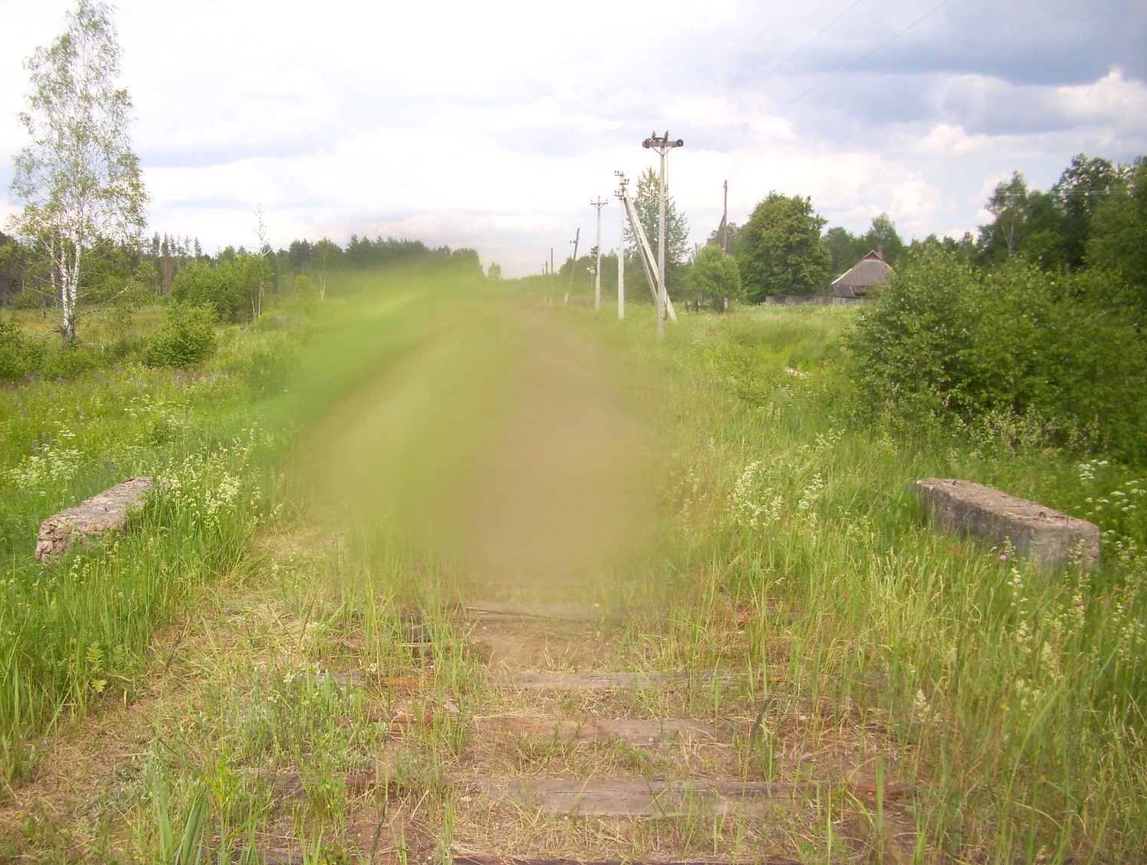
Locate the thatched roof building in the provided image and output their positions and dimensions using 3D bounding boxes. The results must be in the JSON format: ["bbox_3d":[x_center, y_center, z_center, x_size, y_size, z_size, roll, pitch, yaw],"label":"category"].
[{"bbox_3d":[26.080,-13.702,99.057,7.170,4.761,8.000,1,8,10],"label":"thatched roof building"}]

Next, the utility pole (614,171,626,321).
[{"bbox_3d":[2.562,-9.924,60.207,0.670,7.988,0.400,0,8,2],"label":"utility pole"}]

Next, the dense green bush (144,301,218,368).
[{"bbox_3d":[-8.823,-2.182,25.442,1.680,1.514,1.600,-2,8,-17],"label":"dense green bush"}]

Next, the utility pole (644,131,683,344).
[{"bbox_3d":[3.355,-7.336,42.394,1.551,7.679,0.400,0,8,2],"label":"utility pole"}]

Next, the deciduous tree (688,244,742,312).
[{"bbox_3d":[8.842,-9.561,70.354,3.414,4.159,3.300,1,8,7],"label":"deciduous tree"}]

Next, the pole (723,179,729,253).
[{"bbox_3d":[10.243,-12.658,75.981,0.544,8.528,0.400,0,8,2],"label":"pole"}]

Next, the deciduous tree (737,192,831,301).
[{"bbox_3d":[16.137,-14.104,86.886,7.187,8.461,7.000,1,8,8],"label":"deciduous tree"}]

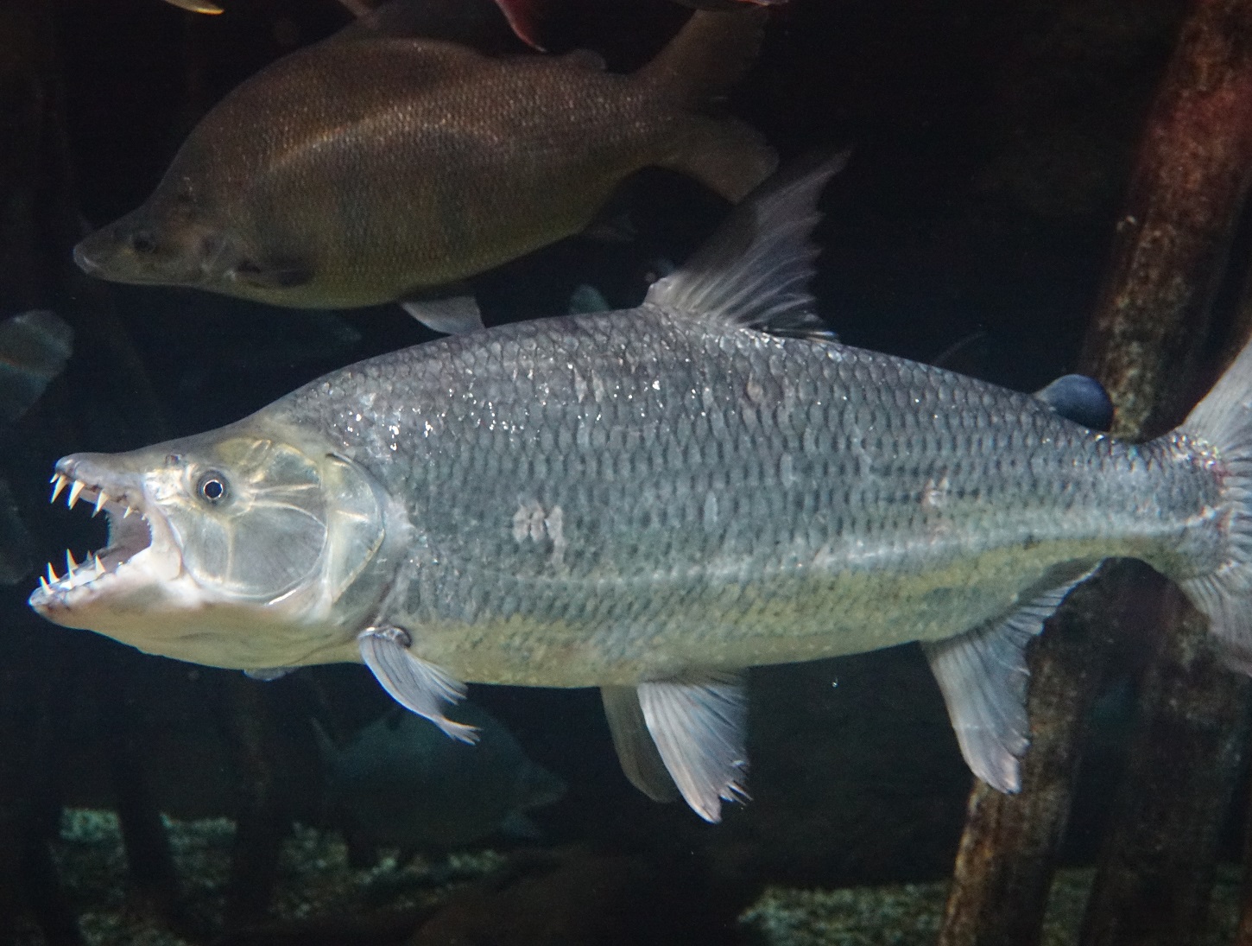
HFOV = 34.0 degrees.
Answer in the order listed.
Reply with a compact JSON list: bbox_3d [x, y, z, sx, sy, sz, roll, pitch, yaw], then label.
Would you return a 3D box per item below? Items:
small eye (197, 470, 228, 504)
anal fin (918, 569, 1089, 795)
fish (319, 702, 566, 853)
[{"bbox_3d":[-0.267,0.010,1.320,0.021,0.022,0.012,0,0,-7],"label":"small eye"},{"bbox_3d":[0.279,0.153,1.500,0.128,0.160,0.020,0,0,-15],"label":"anal fin"},{"bbox_3d":[-0.252,0.415,2.800,0.345,0.206,0.080,0,0,25],"label":"fish"}]

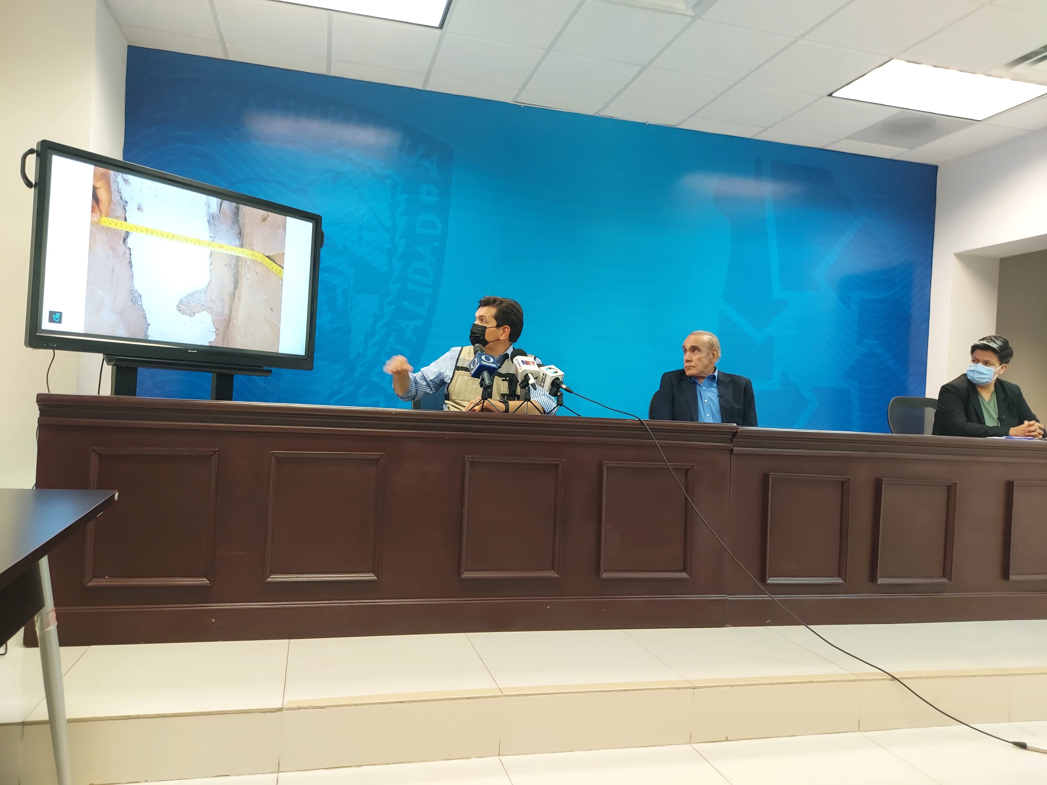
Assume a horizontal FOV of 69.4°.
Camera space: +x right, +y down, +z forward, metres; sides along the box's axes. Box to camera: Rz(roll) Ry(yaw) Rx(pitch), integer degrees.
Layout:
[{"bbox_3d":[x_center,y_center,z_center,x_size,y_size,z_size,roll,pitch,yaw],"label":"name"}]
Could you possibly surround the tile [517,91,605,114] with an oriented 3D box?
[{"bbox_3d":[0.255,-1.978,5.128,0.586,0.020,0.203,3,0,-15],"label":"tile"}]

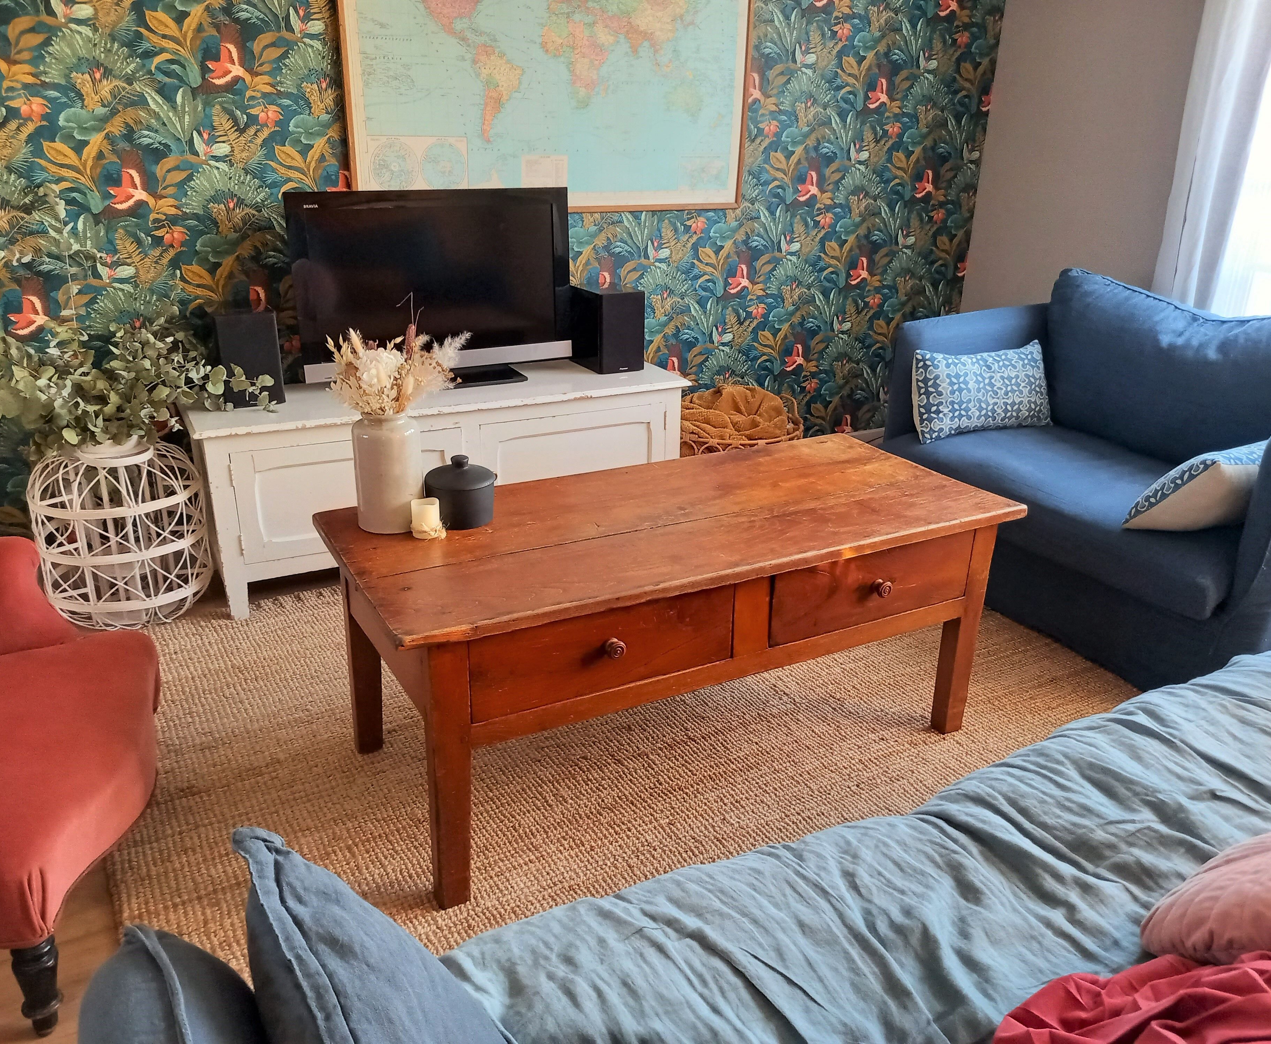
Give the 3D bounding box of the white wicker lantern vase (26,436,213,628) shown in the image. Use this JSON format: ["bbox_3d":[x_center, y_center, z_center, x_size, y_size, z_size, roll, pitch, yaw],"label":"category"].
[{"bbox_3d":[-1.305,0.013,2.567,0.400,0.435,0.400,-10,24,-26],"label":"white wicker lantern vase"}]

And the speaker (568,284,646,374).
[{"bbox_3d":[-0.085,-0.600,3.100,0.152,0.237,0.205,-10,24,-26],"label":"speaker"}]

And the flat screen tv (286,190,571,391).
[{"bbox_3d":[-0.550,-0.671,2.852,0.800,0.527,0.220,-11,25,-28],"label":"flat screen tv"}]

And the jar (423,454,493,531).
[{"bbox_3d":[-0.322,-0.062,1.845,0.125,0.118,0.125,1,22,-1],"label":"jar"}]

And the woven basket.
[{"bbox_3d":[0.284,-0.227,3.380,0.510,0.360,0.500,-10,24,-26],"label":"woven basket"}]

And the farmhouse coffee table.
[{"bbox_3d":[0.082,0.218,2.026,1.258,0.517,0.551,-10,24,-27],"label":"farmhouse coffee table"}]

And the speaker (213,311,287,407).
[{"bbox_3d":[-1.029,-0.448,2.653,0.150,0.236,0.205,-10,24,-26],"label":"speaker"}]

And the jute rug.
[{"bbox_3d":[0.119,0.374,2.319,2.400,0.014,1.750,-10,24,-26],"label":"jute rug"}]

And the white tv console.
[{"bbox_3d":[-0.546,-0.151,2.939,1.359,0.502,0.450,-10,24,-26],"label":"white tv console"}]

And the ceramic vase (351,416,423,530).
[{"bbox_3d":[-0.441,-0.090,1.802,0.119,0.197,0.119,-10,24,-26],"label":"ceramic vase"}]

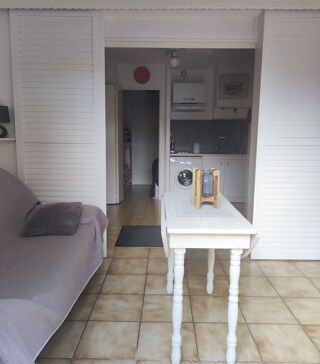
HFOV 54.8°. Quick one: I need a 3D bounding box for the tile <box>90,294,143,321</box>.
[{"bbox_3d":[-0.290,0.870,2.143,0.333,0.010,0.333,1,9,1],"label":"tile"}]

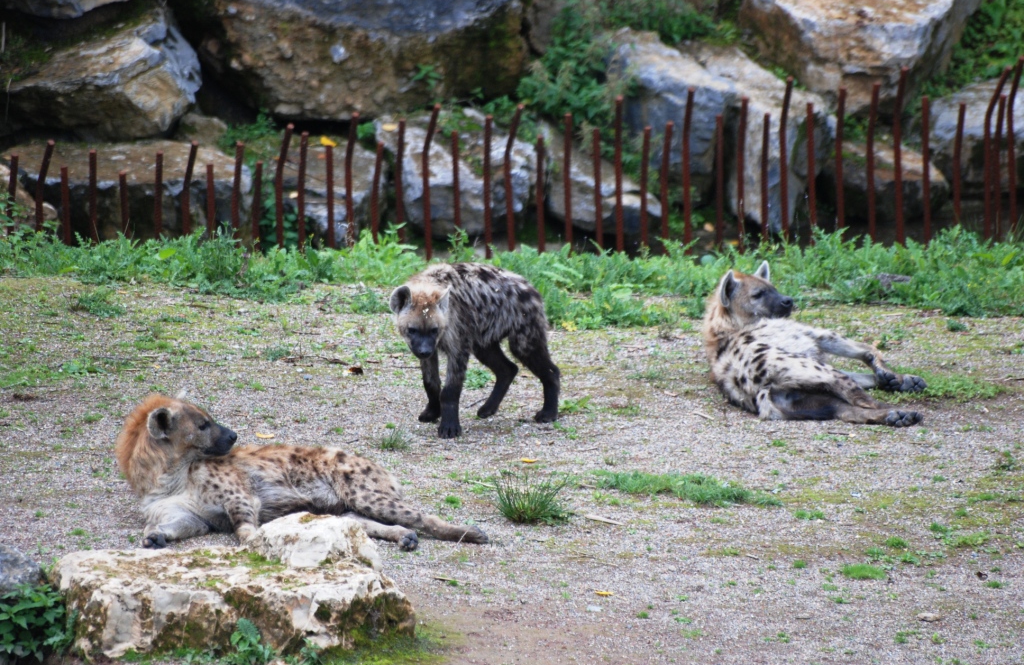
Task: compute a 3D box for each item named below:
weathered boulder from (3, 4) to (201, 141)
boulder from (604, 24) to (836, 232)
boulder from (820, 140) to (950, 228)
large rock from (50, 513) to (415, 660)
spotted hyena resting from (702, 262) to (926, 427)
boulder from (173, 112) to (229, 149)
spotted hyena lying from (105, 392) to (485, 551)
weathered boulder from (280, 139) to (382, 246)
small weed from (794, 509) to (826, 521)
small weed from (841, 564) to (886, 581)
[{"bbox_3d":[-1.666,-1.055,46.800,0.804,0.457,0.680,0,8,0],"label":"weathered boulder"},{"bbox_3d":[0.828,-0.802,46.000,0.886,0.707,0.720,0,8,0],"label":"boulder"},{"bbox_3d":[1.633,-0.647,50.400,0.560,0.340,0.450,0,8,0],"label":"boulder"},{"bbox_3d":[-0.867,0.788,35.756,1.129,0.352,0.750,0,8,0],"label":"large rock"},{"bbox_3d":[1.167,0.049,44.500,0.750,0.460,1.050,-1,8,-8],"label":"spotted hyena resting"},{"bbox_3d":[-1.375,-0.892,50.900,0.250,0.150,0.220,0,8,0],"label":"boulder"},{"bbox_3d":[-0.748,0.494,41.000,1.260,0.490,0.600,-1,8,-10],"label":"spotted hyena lying"},{"bbox_3d":[-0.781,-0.606,49.900,0.440,0.420,0.450,0,8,0],"label":"weathered boulder"},{"bbox_3d":[1.074,0.658,41.500,0.115,0.036,0.090,0,8,0],"label":"small weed"},{"bbox_3d":[1.127,0.769,36.960,0.147,0.032,0.130,0,8,0],"label":"small weed"}]

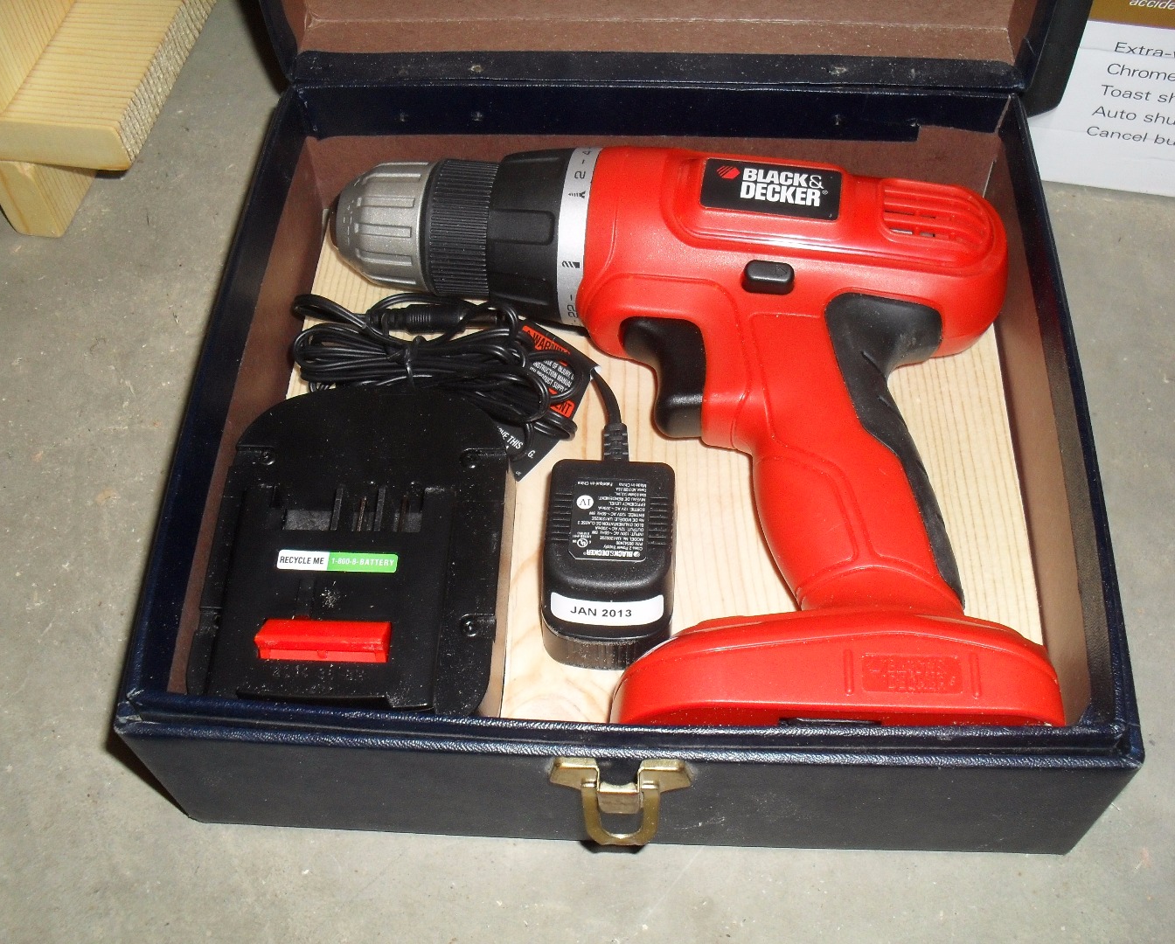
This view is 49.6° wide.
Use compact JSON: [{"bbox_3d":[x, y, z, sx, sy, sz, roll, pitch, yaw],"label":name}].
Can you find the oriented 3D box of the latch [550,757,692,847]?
[{"bbox_3d":[0.008,0.083,0.316,0.035,0.031,0.012,1,57,3],"label":"latch"}]

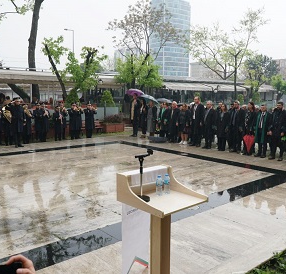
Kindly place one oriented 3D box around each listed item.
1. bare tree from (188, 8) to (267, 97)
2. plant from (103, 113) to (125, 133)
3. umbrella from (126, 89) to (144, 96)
[{"bbox_3d":[5.862,-5.255,23.030,5.400,8.350,5.000,0,7,0],"label":"bare tree"},{"bbox_3d":[-1.641,-0.792,16.747,1.150,1.000,0.500,-6,9,-39],"label":"plant"},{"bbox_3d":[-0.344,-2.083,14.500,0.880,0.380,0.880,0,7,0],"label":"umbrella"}]

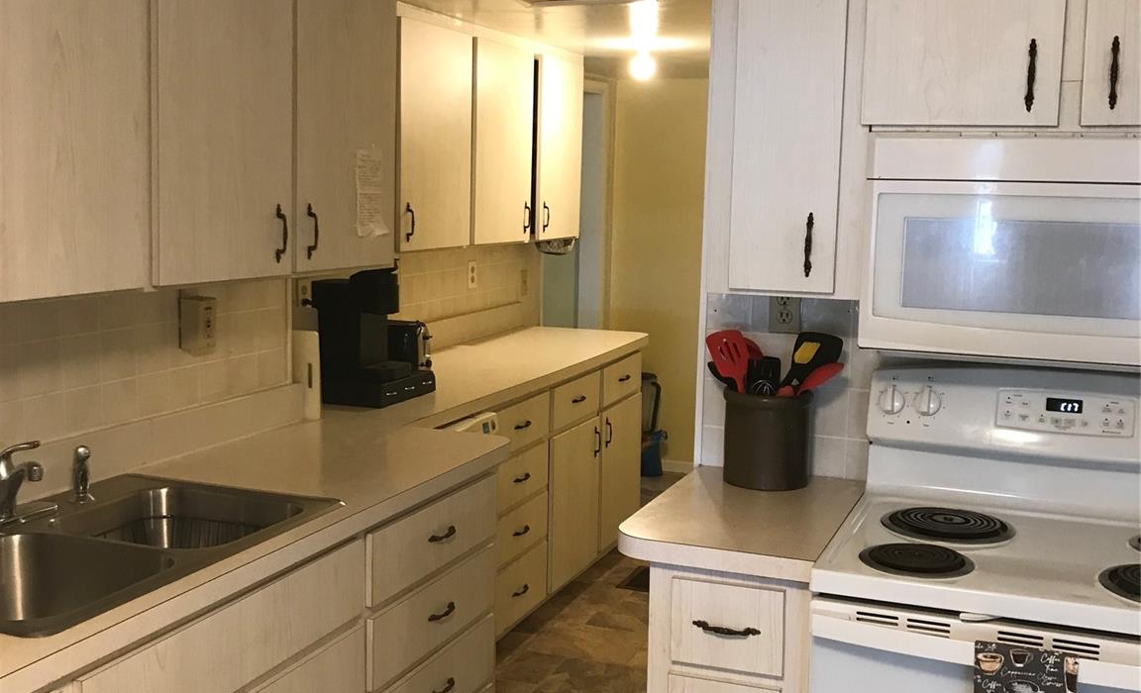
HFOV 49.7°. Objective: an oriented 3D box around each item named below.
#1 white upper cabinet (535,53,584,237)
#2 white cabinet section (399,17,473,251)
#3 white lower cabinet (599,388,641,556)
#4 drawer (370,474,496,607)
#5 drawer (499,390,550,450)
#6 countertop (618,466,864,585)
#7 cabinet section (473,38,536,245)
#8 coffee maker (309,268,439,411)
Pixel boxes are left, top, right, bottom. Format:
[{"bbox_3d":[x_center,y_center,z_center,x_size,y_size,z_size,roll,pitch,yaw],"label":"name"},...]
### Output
[{"bbox_3d":[-0.177,-0.833,5.151,0.305,0.748,0.515,4,8,21],"label":"white upper cabinet"},{"bbox_3d":[-0.574,-0.676,4.000,0.325,0.697,0.475,4,9,22],"label":"white cabinet section"},{"bbox_3d":[-0.053,0.506,5.267,0.580,0.587,0.497,4,8,21],"label":"white lower cabinet"},{"bbox_3d":[-0.497,0.416,2.892,0.450,0.159,0.610,4,8,21],"label":"drawer"},{"bbox_3d":[-0.354,0.241,4.233,0.450,0.157,0.445,4,8,21],"label":"drawer"},{"bbox_3d":[0.370,0.346,2.521,0.390,0.041,0.652,4,8,21],"label":"countertop"},{"bbox_3d":[-0.378,-0.735,4.470,0.325,0.693,0.460,4,9,22],"label":"cabinet section"},{"bbox_3d":[-0.600,-0.042,3.700,0.270,0.388,0.340,4,8,21],"label":"coffee maker"}]

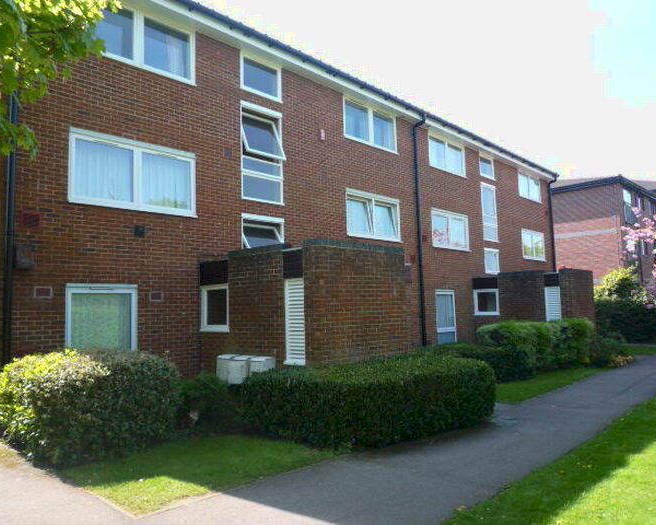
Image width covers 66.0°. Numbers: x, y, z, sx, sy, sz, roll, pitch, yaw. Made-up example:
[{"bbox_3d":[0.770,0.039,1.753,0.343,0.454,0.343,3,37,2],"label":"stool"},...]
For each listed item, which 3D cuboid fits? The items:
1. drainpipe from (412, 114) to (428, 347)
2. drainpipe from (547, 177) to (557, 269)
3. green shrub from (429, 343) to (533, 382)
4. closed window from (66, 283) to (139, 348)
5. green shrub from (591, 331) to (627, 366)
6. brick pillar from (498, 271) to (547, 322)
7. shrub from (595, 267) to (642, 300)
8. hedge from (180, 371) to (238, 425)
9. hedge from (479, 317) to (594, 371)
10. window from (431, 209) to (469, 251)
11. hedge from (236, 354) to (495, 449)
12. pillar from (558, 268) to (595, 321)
[{"bbox_3d":[2.954,-0.790,15.447,0.460,7.530,0.110,-6,-7,43],"label":"drainpipe"},{"bbox_3d":[10.789,-0.281,23.727,0.440,7.530,0.110,-6,-7,43],"label":"drainpipe"},{"bbox_3d":[3.253,2.349,11.683,1.750,0.720,2.500,-6,-7,44],"label":"green shrub"},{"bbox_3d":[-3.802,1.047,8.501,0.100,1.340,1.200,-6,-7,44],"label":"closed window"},{"bbox_3d":[7.436,2.260,13.452,0.940,0.880,1.000,-6,-7,43],"label":"green shrub"},{"bbox_3d":[6.453,1.638,16.583,1.500,2.710,0.350,-6,-7,44],"label":"brick pillar"},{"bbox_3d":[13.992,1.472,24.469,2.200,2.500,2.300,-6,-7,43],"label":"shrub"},{"bbox_3d":[-1.881,2.090,7.954,0.860,0.760,0.920,-6,-7,43],"label":"hedge"},{"bbox_3d":[5.848,2.235,14.195,1.620,1.270,3.700,-6,-7,44],"label":"hedge"},{"bbox_3d":[4.203,-1.076,17.187,0.120,1.273,2.403,-6,-7,43],"label":"window"},{"bbox_3d":[0.706,1.988,7.762,2.270,0.870,3.300,-6,-7,44],"label":"hedge"},{"bbox_3d":[8.080,1.576,16.313,0.320,2.710,2.220,-6,-7,44],"label":"pillar"}]

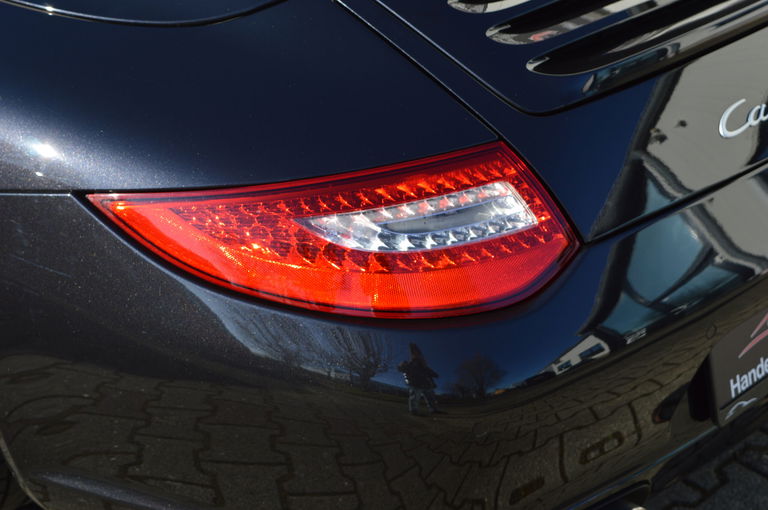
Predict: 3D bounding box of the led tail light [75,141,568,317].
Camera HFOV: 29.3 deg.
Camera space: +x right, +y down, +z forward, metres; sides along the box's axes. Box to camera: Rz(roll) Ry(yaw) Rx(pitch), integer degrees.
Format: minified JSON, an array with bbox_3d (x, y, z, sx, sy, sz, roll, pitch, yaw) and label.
[{"bbox_3d":[-0.057,-0.039,1.607,0.529,0.167,0.191,-6,31,-6],"label":"led tail light"}]

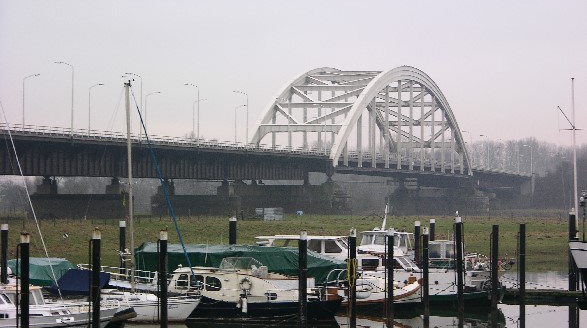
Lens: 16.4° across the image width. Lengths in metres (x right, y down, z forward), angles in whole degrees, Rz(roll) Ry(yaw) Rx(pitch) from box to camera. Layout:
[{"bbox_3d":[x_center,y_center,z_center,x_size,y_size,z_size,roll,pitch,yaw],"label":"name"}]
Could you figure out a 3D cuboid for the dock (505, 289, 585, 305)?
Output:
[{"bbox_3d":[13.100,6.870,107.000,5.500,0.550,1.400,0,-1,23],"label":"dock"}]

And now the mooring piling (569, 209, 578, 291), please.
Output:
[{"bbox_3d":[13.738,4.325,100.000,0.320,4.227,0.320,0,-1,0],"label":"mooring piling"}]

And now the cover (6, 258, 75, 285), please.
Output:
[{"bbox_3d":[-10.652,4.586,86.000,2.700,1.250,2.100,-1,-1,24],"label":"cover"}]

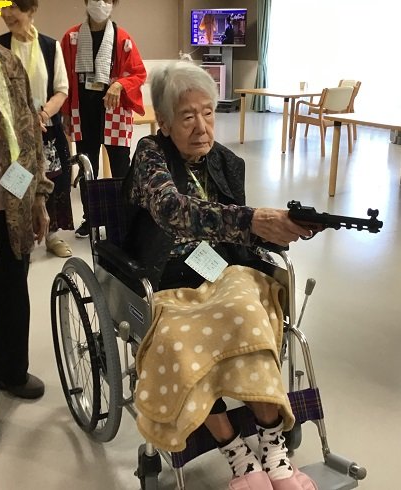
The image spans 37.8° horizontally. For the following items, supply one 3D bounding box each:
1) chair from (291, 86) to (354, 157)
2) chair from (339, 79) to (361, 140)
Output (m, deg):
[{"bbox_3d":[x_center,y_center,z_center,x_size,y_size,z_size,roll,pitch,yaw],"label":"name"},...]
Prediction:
[{"bbox_3d":[1.521,-1.538,7.213,0.530,0.780,0.560,-13,22,-32],"label":"chair"},{"bbox_3d":[1.866,-1.901,8.277,0.560,0.780,0.530,-7,20,-19],"label":"chair"}]

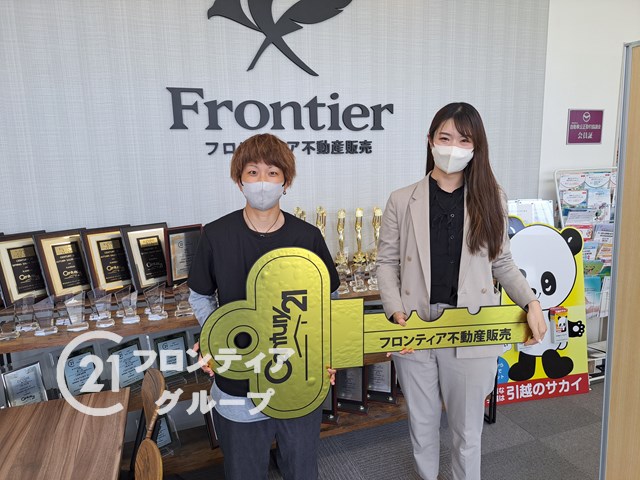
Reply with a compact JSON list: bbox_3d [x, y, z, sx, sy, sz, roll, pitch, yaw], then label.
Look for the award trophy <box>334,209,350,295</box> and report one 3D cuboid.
[{"bbox_3d":[0.143,0.059,2.754,0.090,0.490,0.085,-4,8,-11],"label":"award trophy"}]

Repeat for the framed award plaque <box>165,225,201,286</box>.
[{"bbox_3d":[-0.684,0.083,2.265,0.028,0.286,0.197,5,11,42],"label":"framed award plaque"}]

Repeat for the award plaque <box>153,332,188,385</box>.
[{"bbox_3d":[-0.727,0.580,2.196,0.158,0.213,0.018,-8,-3,-35],"label":"award plaque"}]

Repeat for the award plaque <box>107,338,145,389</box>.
[{"bbox_3d":[-0.919,0.604,2.129,0.018,0.206,0.151,-15,-2,40],"label":"award plaque"}]

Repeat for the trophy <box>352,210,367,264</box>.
[{"bbox_3d":[0.239,-0.024,2.672,0.078,0.336,0.078,-3,9,-9],"label":"trophy"}]

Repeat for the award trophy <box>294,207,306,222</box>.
[{"bbox_3d":[-0.105,-0.001,2.569,0.078,0.340,0.078,-3,9,-9],"label":"award trophy"}]

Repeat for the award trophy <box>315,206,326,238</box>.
[{"bbox_3d":[0.006,-0.017,2.984,0.080,0.385,0.080,-3,8,-9],"label":"award trophy"}]

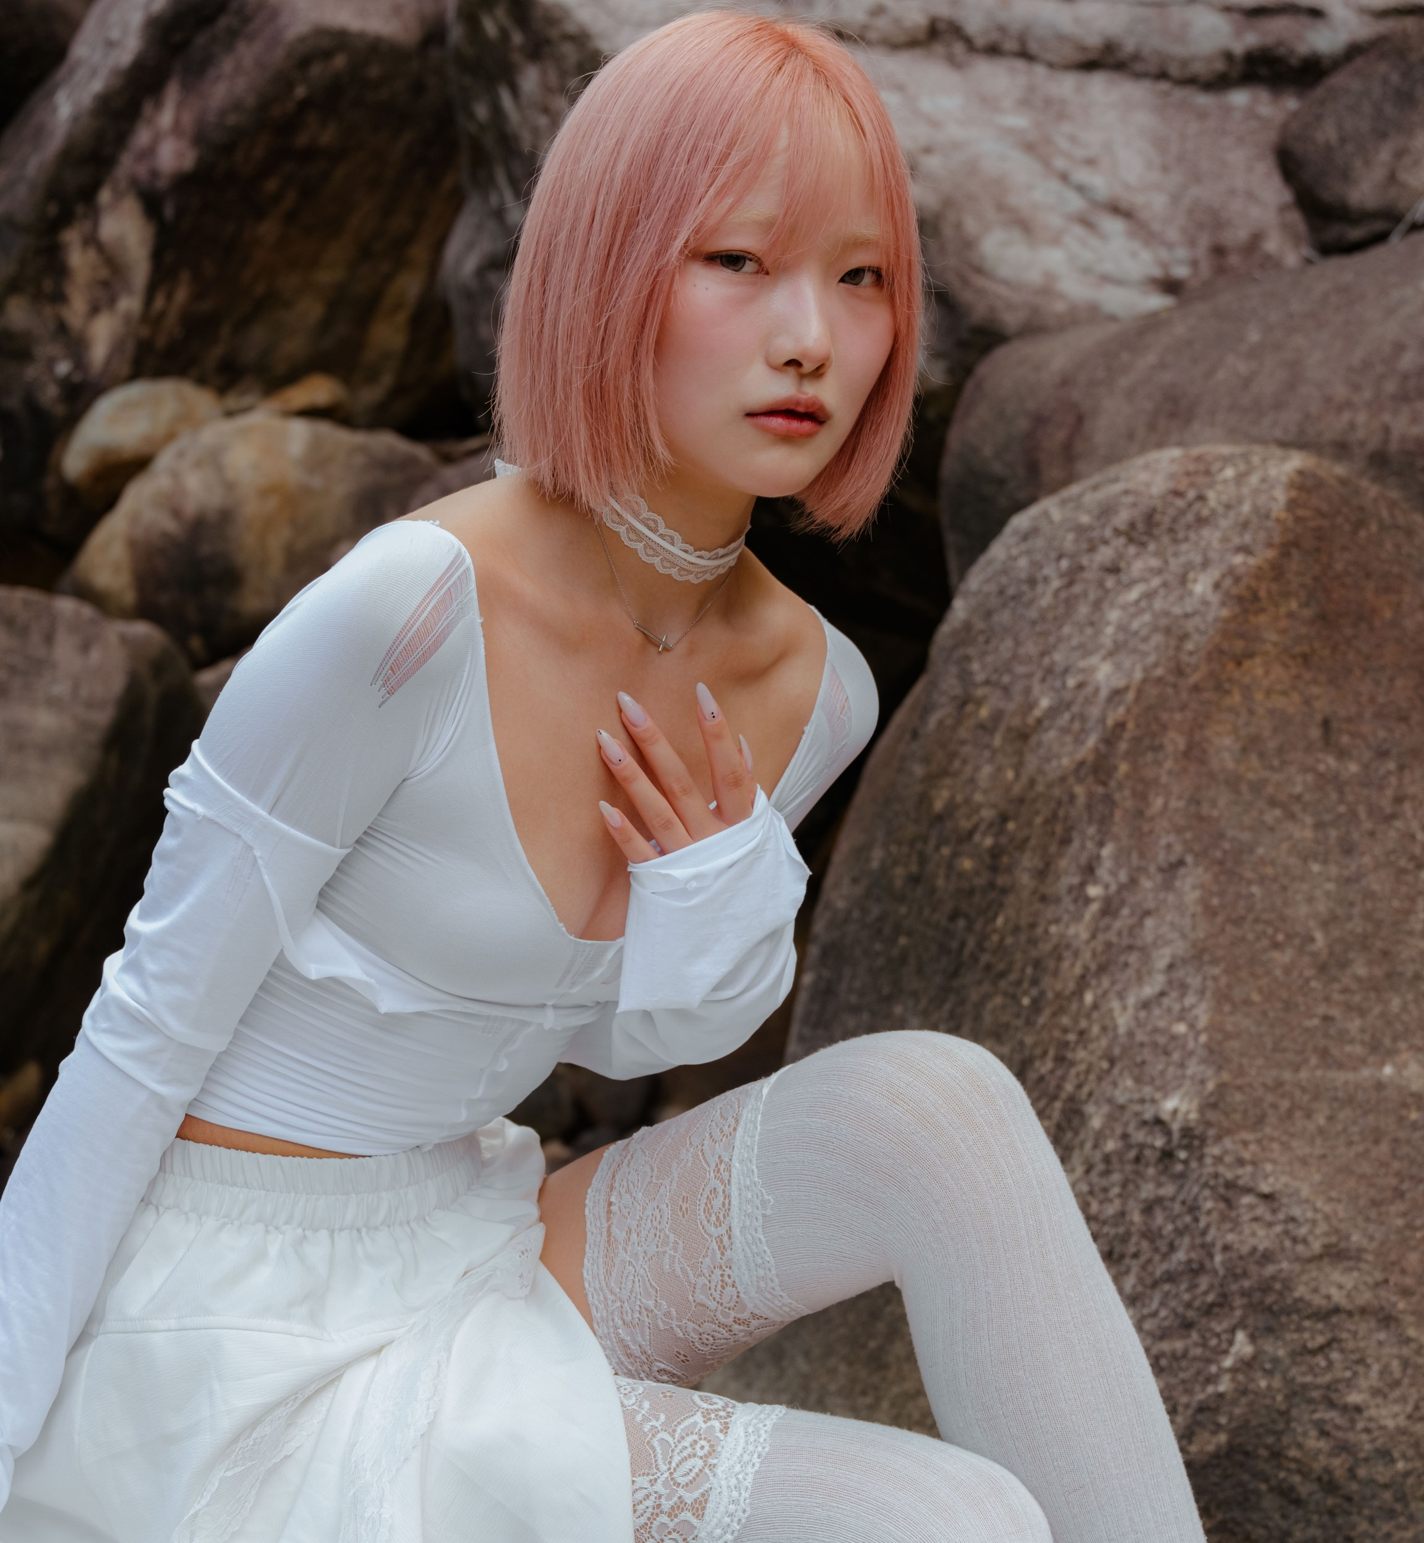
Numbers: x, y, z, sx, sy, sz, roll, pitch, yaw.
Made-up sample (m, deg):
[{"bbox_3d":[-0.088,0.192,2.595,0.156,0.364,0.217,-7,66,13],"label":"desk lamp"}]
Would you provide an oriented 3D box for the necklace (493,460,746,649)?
[{"bbox_3d":[-0.044,-0.106,1.630,0.115,0.085,0.135,2,11,-31],"label":"necklace"}]

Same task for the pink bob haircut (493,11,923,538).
[{"bbox_3d":[-0.002,-0.243,1.605,0.200,0.250,0.225,0,11,-31],"label":"pink bob haircut"}]

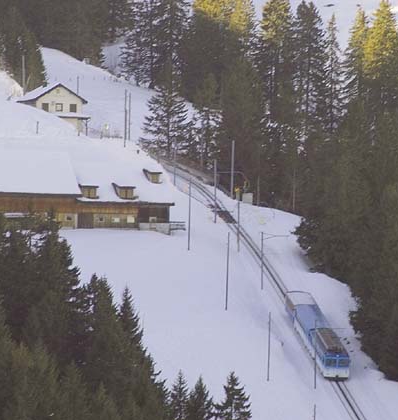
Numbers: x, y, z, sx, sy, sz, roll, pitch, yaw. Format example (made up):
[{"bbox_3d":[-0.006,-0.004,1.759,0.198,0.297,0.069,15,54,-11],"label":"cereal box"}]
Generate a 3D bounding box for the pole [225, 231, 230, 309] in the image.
[{"bbox_3d":[3.618,7.791,750.000,0.280,9.770,0.280,2,-3,0],"label":"pole"}]

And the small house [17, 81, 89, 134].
[{"bbox_3d":[-22.988,-15.989,940.000,9.200,8.100,8.700,2,-3,-21],"label":"small house"}]

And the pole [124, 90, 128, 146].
[{"bbox_3d":[-10.212,-12.958,838.000,0.280,8.300,0.280,0,-1,0],"label":"pole"}]

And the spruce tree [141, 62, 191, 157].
[{"bbox_3d":[-4.719,-14.156,838.000,6.800,13.400,6.800,0,-1,0],"label":"spruce tree"}]

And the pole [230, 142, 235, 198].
[{"bbox_3d":[4.917,-5.865,868.000,0.320,8.535,0.320,1,-3,0],"label":"pole"}]

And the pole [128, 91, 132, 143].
[{"bbox_3d":[-9.812,-13.309,856.000,0.280,7.800,0.280,0,-1,0],"label":"pole"}]

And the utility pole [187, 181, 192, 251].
[{"bbox_3d":[-1.240,0.782,802.000,0.280,9.436,0.280,1,-3,0],"label":"utility pole"}]

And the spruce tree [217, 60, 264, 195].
[{"bbox_3d":[6.286,-12.203,880.000,6.804,20.708,6.804,1,-3,0],"label":"spruce tree"}]

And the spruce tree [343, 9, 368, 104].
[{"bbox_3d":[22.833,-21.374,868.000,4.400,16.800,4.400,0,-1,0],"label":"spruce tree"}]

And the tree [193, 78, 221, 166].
[{"bbox_3d":[1.044,-12.456,828.000,4.200,13.000,4.200,0,-1,0],"label":"tree"}]

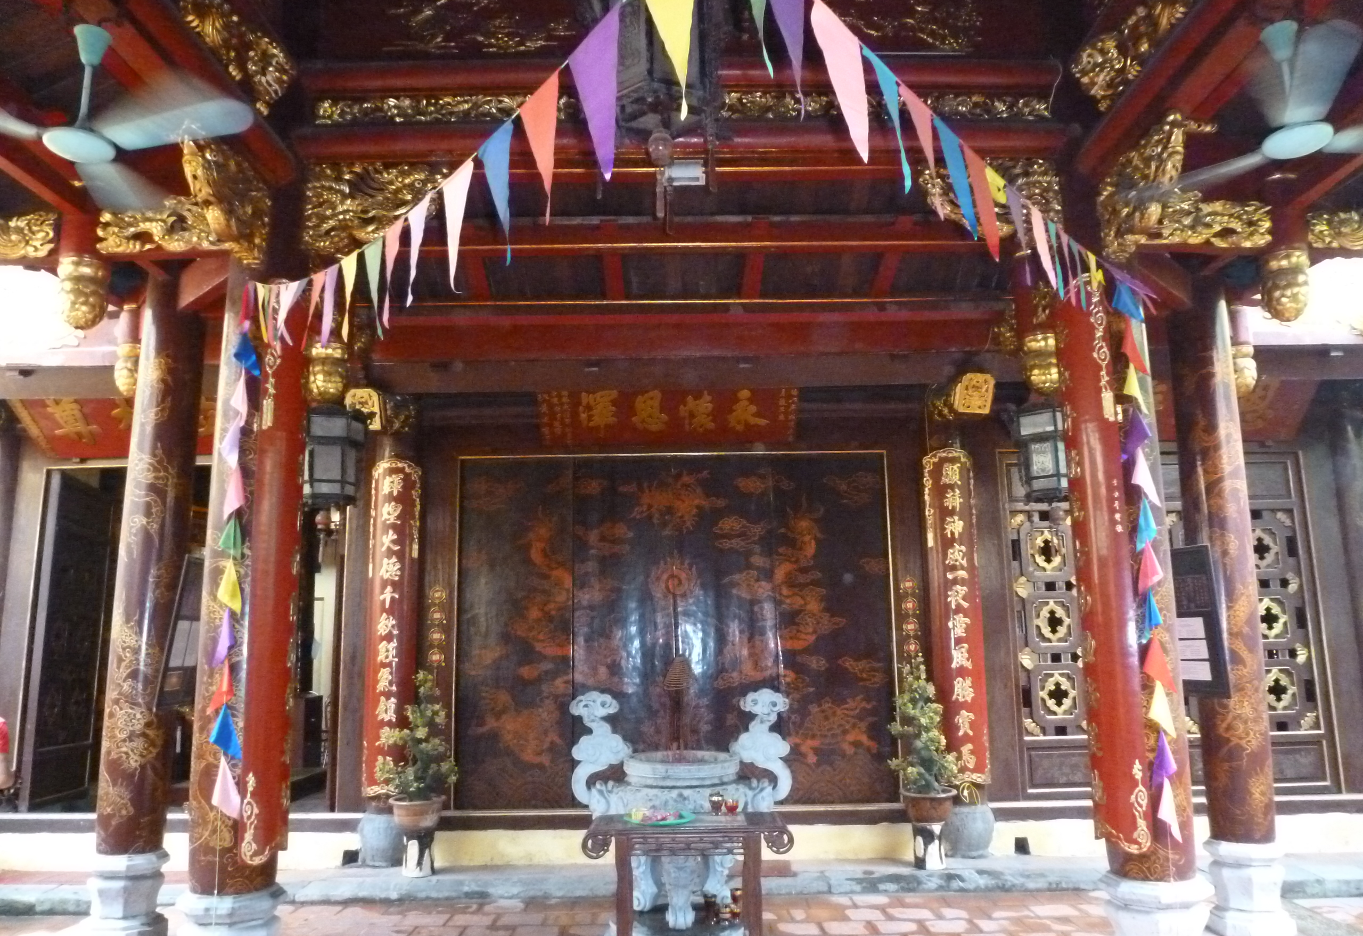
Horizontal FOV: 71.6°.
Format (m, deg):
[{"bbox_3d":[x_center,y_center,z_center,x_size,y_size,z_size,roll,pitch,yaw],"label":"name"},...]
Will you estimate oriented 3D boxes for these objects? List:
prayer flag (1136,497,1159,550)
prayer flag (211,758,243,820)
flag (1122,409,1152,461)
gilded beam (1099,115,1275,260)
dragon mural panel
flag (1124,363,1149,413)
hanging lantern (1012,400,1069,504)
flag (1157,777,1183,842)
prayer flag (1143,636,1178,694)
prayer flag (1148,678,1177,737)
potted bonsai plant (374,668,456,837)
[{"bbox_3d":[2.279,0.268,4.622,0.105,0.260,0.070,-1,-11,0],"label":"prayer flag"},{"bbox_3d":[-2.021,1.422,4.200,0.133,0.278,0.060,-1,-10,-1],"label":"prayer flag"},{"bbox_3d":[2.276,-0.162,4.719,0.125,0.250,0.070,-1,-11,0],"label":"flag"},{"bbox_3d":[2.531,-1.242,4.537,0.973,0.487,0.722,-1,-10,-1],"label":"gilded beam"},{"bbox_3d":[-0.046,1.093,6.551,3.054,2.426,0.070,-1,-10,-1],"label":"dragon mural panel"},{"bbox_3d":[2.296,-0.404,4.778,0.125,0.250,0.070,-1,-11,0],"label":"flag"},{"bbox_3d":[2.367,-0.106,6.208,0.390,0.660,0.360,-1,-11,0],"label":"hanging lantern"},{"bbox_3d":[2.162,1.513,4.184,0.110,0.282,0.060,-1,-10,-1],"label":"flag"},{"bbox_3d":[2.177,0.888,4.293,0.145,0.256,0.060,-1,-10,-1],"label":"prayer flag"},{"bbox_3d":[2.169,1.080,4.259,0.126,0.259,0.060,-1,-10,-1],"label":"prayer flag"},{"bbox_3d":[-1.813,1.966,6.477,0.520,1.100,0.480,-1,-11,0],"label":"potted bonsai plant"}]

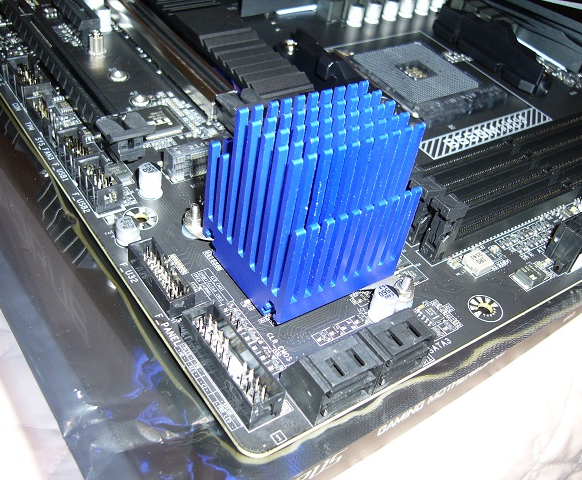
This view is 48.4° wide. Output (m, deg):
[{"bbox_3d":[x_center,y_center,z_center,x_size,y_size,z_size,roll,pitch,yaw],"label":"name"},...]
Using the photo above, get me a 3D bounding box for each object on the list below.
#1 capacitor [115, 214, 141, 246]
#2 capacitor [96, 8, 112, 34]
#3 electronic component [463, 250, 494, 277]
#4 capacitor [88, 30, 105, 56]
[{"bbox_3d":[-0.044,-0.002,0.175,0.006,0.005,0.006,6,41,-5],"label":"capacitor"},{"bbox_3d":[-0.076,-0.090,0.264,0.006,0.009,0.006,-20,49,-30],"label":"capacitor"},{"bbox_3d":[0.054,0.007,0.188,0.008,0.002,0.007,-20,49,-30],"label":"electronic component"},{"bbox_3d":[-0.075,-0.076,0.249,0.006,0.008,0.006,-20,49,-30],"label":"capacitor"}]

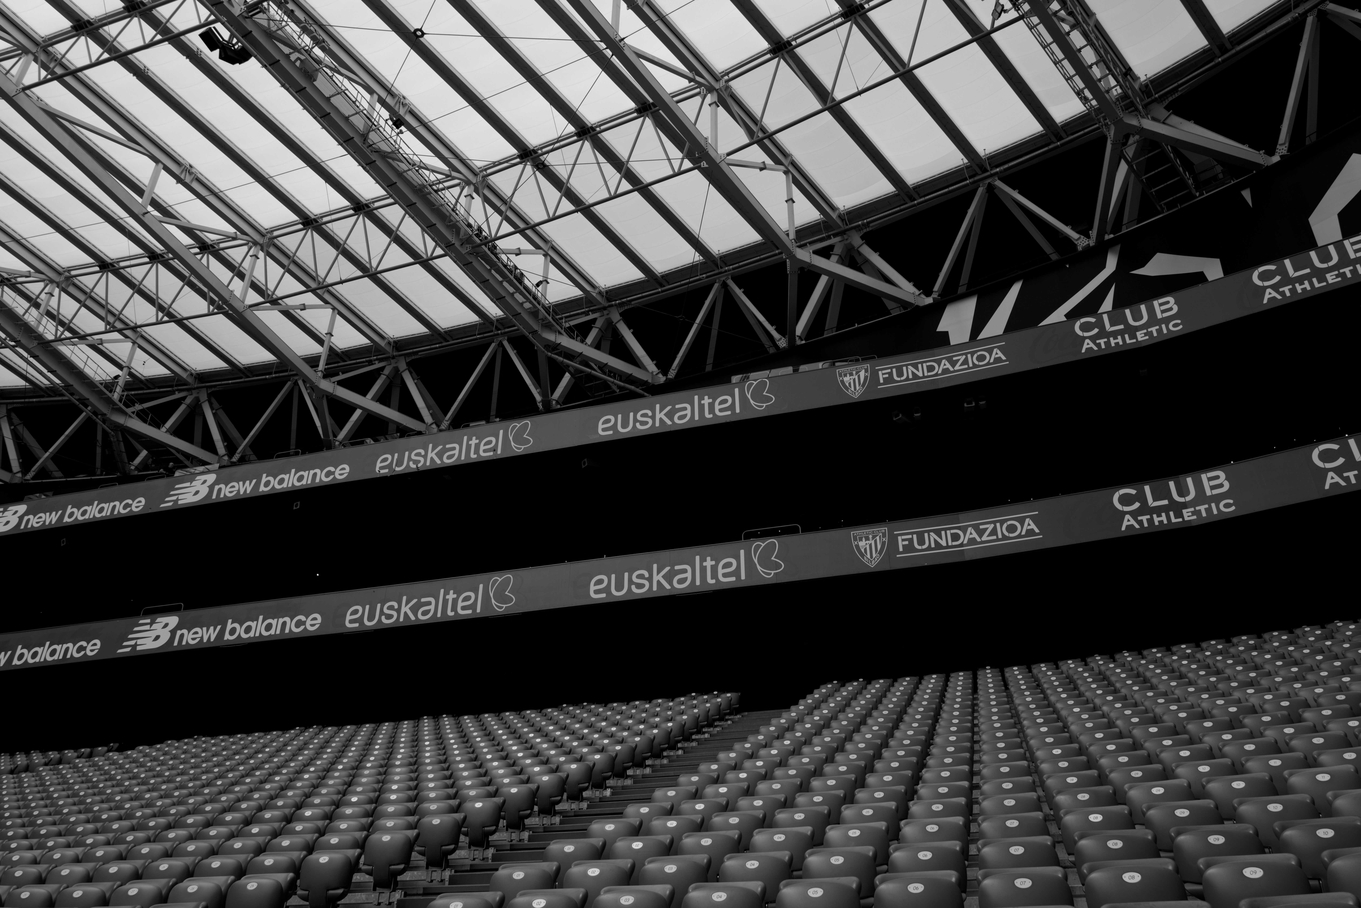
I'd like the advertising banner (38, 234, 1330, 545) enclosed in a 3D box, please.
[{"bbox_3d":[-3.256,-0.640,26.172,35.474,1.062,1.161,-10,-31,17],"label":"advertising banner"}]

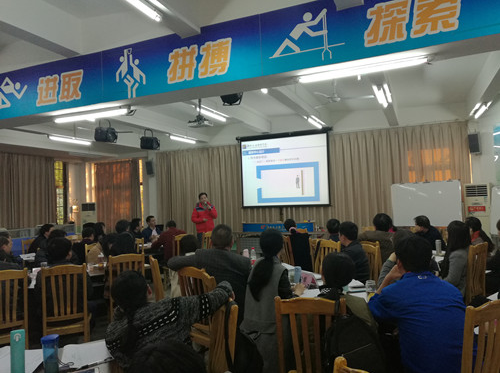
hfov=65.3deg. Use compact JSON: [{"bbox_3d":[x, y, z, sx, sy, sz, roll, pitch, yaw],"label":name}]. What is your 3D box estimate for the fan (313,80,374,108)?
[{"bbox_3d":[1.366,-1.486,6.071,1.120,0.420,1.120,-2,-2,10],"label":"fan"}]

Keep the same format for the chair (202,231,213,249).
[{"bbox_3d":[-0.815,1.381,7.696,0.430,0.980,0.500,-1,-2,-35],"label":"chair"}]

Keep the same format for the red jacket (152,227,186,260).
[{"bbox_3d":[-1.436,1.032,7.000,0.540,0.640,0.480,-1,-2,-38],"label":"red jacket"}]

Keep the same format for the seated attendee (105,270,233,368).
[{"bbox_3d":[-0.470,1.074,2.300,0.720,1.200,0.680,-2,-2,-20],"label":"seated attendee"}]

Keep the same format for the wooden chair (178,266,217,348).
[{"bbox_3d":[-0.280,1.194,3.170,0.430,1.020,0.500,-5,-3,44],"label":"wooden chair"}]

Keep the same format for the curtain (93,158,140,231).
[{"bbox_3d":[-3.947,0.656,11.618,1.580,2.880,0.160,-4,-2,22],"label":"curtain"}]

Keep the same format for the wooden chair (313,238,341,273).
[{"bbox_3d":[0.886,1.250,5.304,0.520,0.980,0.430,-1,-2,-27],"label":"wooden chair"}]

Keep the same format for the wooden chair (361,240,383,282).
[{"bbox_3d":[1.204,1.224,4.526,0.520,1.025,0.440,0,-2,-36],"label":"wooden chair"}]

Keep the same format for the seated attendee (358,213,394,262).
[{"bbox_3d":[1.789,1.046,5.547,0.520,1.320,0.720,-2,-2,-5],"label":"seated attendee"}]

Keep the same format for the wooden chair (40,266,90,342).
[{"bbox_3d":[-1.910,1.305,4.022,0.440,1.025,0.520,-1,-2,-26],"label":"wooden chair"}]

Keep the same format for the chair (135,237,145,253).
[{"bbox_3d":[-2.052,1.400,6.950,0.430,0.980,0.500,-2,-2,-5],"label":"chair"}]

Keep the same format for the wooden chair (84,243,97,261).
[{"bbox_3d":[-2.177,1.371,5.965,0.500,0.980,0.430,-4,-3,41],"label":"wooden chair"}]

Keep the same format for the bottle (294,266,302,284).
[{"bbox_3d":[0.460,0.837,3.700,0.068,0.165,0.068,-4,-2,22],"label":"bottle"}]

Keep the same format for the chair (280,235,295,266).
[{"bbox_3d":[0.823,1.277,6.323,0.520,0.980,0.430,-1,-2,-28],"label":"chair"}]

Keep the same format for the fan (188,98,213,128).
[{"bbox_3d":[-0.736,-1.093,5.800,0.340,0.450,0.300,-4,-2,22],"label":"fan"}]

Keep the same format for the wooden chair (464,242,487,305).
[{"bbox_3d":[2.555,1.177,4.773,0.430,0.980,0.520,-1,-2,-34],"label":"wooden chair"}]

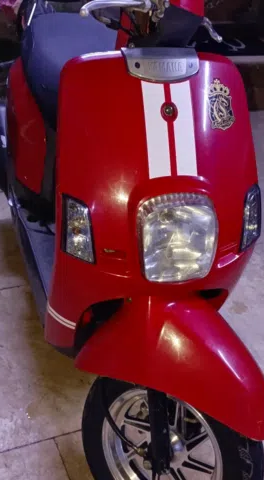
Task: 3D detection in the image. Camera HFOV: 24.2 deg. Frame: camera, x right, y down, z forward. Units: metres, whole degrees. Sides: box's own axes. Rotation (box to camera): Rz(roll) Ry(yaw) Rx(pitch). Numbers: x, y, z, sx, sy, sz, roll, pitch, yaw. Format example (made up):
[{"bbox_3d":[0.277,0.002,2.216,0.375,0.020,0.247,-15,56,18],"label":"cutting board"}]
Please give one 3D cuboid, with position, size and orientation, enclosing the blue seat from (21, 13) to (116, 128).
[{"bbox_3d":[-0.128,-0.436,1.632,0.280,0.190,0.590,-5,35,-17],"label":"blue seat"}]

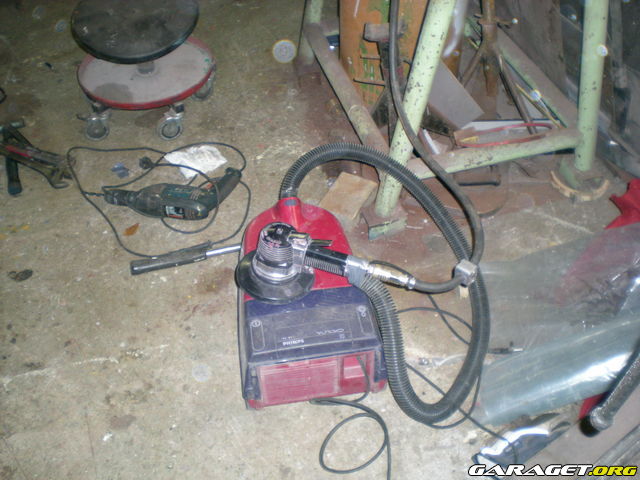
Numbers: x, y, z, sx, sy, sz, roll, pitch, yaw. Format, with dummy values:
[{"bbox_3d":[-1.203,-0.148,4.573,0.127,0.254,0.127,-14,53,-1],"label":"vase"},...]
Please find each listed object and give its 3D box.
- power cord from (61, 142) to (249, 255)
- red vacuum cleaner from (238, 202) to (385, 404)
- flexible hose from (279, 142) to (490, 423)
[{"bbox_3d":[-0.438,-0.132,1.798,0.520,0.060,0.438,-1,47,0],"label":"power cord"},{"bbox_3d":[-0.039,0.099,1.481,0.285,0.200,0.420,-7,47,-5],"label":"red vacuum cleaner"},{"bbox_3d":[0.170,0.047,1.481,0.394,0.265,0.640,-11,48,-9],"label":"flexible hose"}]

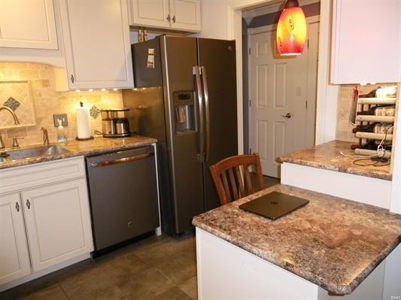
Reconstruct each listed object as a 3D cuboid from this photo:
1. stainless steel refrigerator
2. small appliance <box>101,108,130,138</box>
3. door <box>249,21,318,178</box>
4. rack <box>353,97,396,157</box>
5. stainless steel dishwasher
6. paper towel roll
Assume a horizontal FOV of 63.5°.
[{"bbox_3d":[-0.180,-0.165,3.278,0.835,1.765,0.840,-12,14,-40],"label":"stainless steel refrigerator"},{"bbox_3d":[-0.790,-0.249,3.003,0.270,0.260,0.180,-7,12,-22],"label":"small appliance"},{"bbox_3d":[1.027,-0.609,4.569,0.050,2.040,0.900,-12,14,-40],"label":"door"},{"bbox_3d":[1.082,-0.143,1.857,0.300,0.330,0.280,-12,14,-40],"label":"rack"},{"bbox_3d":[-0.805,0.377,2.930,0.605,0.830,0.620,-12,14,-40],"label":"stainless steel dishwasher"},{"bbox_3d":[-1.078,-0.257,2.989,0.140,0.305,0.140,-2,11,0],"label":"paper towel roll"}]

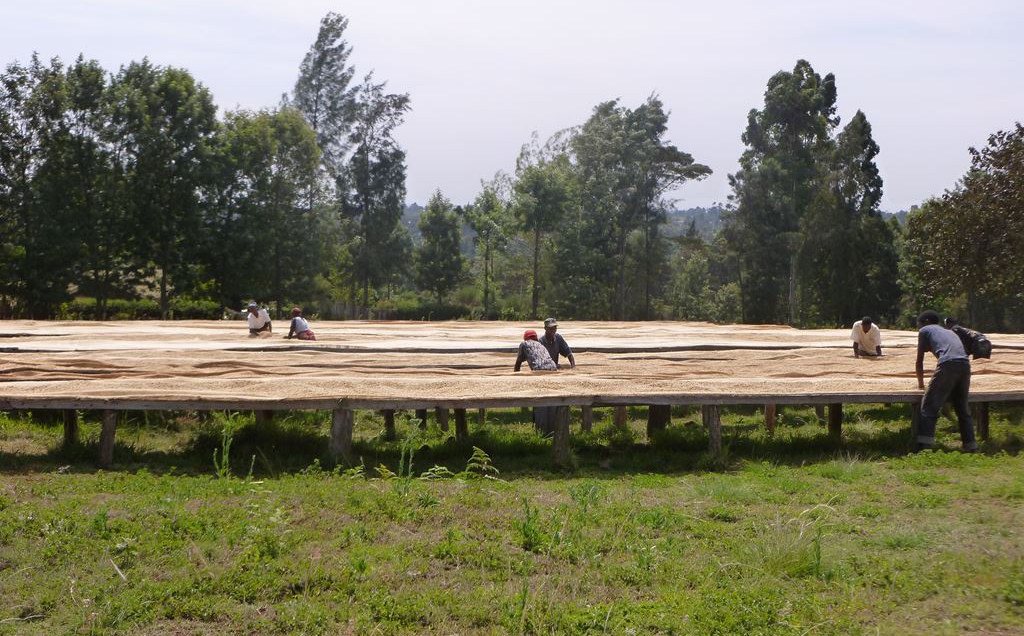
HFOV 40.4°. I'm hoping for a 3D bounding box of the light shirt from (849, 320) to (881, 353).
[{"bbox_3d":[6.391,0.352,25.100,0.530,0.600,0.400,0,1,9],"label":"light shirt"}]

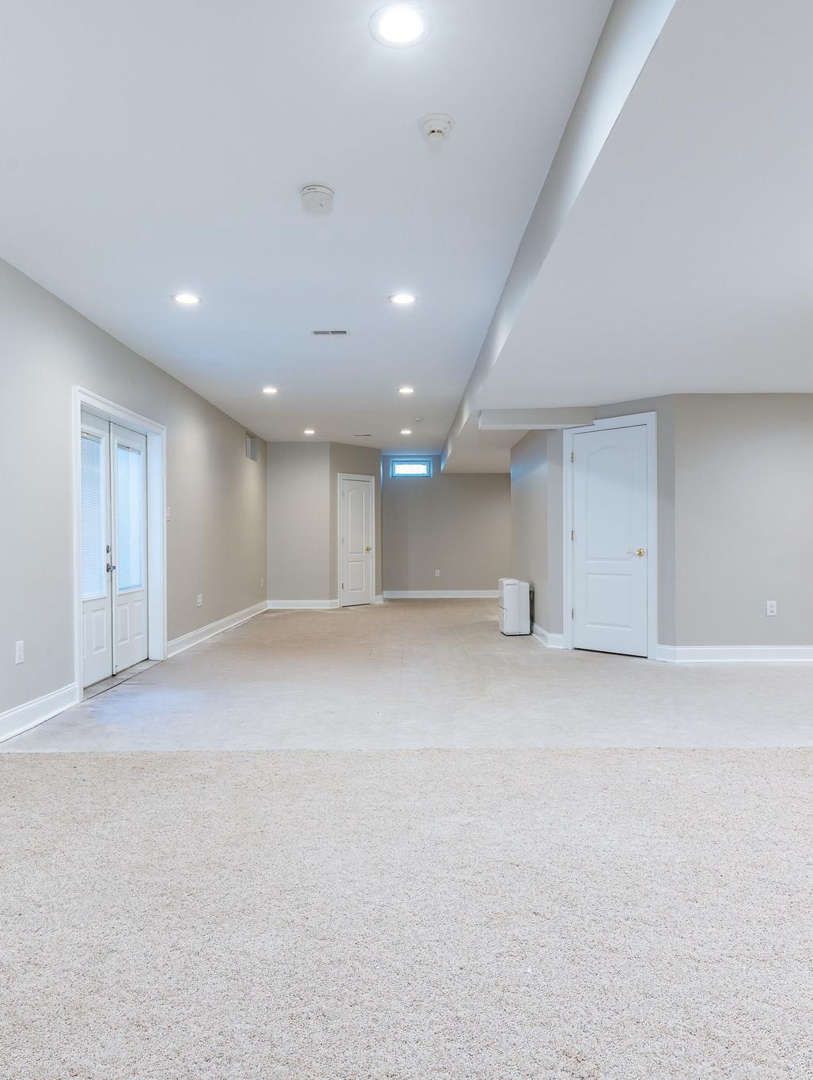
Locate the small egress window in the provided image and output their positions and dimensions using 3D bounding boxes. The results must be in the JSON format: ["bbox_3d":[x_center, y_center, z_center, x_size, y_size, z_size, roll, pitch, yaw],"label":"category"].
[{"bbox_3d":[0.092,-1.280,12.850,0.760,0.360,0.080,0,0,0],"label":"small egress window"}]

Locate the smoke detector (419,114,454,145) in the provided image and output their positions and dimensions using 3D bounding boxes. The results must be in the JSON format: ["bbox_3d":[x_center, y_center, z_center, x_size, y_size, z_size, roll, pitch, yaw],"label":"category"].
[{"bbox_3d":[0.110,-1.472,2.595,0.125,0.055,0.125,0,0,0],"label":"smoke detector"}]

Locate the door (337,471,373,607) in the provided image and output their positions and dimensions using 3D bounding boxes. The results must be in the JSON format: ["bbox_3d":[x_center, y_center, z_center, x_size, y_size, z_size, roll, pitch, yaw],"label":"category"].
[{"bbox_3d":[-0.790,0.020,11.500,0.730,2.080,0.050,0,0,-45],"label":"door"}]

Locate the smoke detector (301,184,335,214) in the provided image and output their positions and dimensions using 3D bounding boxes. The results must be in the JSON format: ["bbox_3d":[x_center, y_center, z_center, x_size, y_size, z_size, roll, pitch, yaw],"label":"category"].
[{"bbox_3d":[-0.383,-1.473,3.114,0.142,0.052,0.142,0,0,0],"label":"smoke detector"}]

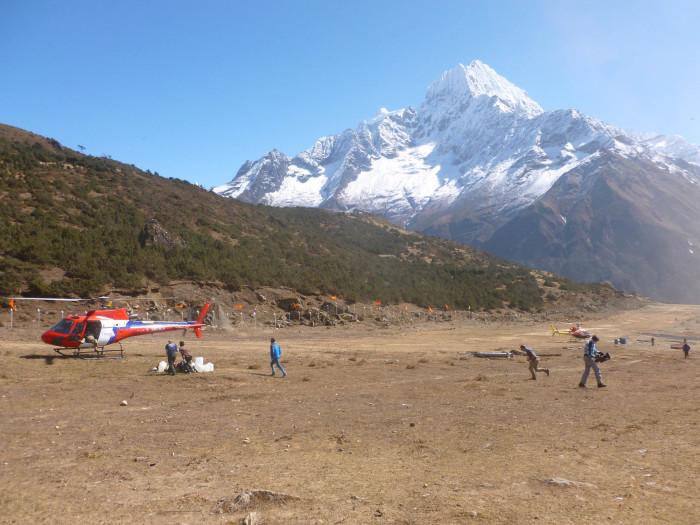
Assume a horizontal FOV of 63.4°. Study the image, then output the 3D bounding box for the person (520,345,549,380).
[{"bbox_3d":[7.286,3.958,22.300,1.100,1.380,0.520,0,-3,3],"label":"person"}]

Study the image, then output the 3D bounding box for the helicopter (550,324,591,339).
[{"bbox_3d":[40.121,12.593,102.892,9.000,3.350,11.300,1,-3,-19],"label":"helicopter"}]

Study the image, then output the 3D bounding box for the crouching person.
[{"bbox_3d":[-7.739,4.497,26.800,0.700,1.420,0.550,-3,-4,39],"label":"crouching person"}]

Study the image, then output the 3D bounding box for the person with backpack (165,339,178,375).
[{"bbox_3d":[-8.260,4.426,26.200,0.550,1.630,0.500,1,-3,-14],"label":"person with backpack"}]

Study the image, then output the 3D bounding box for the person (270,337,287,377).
[{"bbox_3d":[-3.018,4.027,23.900,0.700,1.650,0.550,-2,-4,30],"label":"person"}]

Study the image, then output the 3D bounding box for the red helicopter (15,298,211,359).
[{"bbox_3d":[-12.372,3.670,33.052,9.300,3.350,11.200,-3,-4,39],"label":"red helicopter"}]

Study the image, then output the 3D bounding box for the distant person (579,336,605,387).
[{"bbox_3d":[7.946,3.229,18.400,0.950,1.700,0.580,-1,-3,21],"label":"distant person"}]

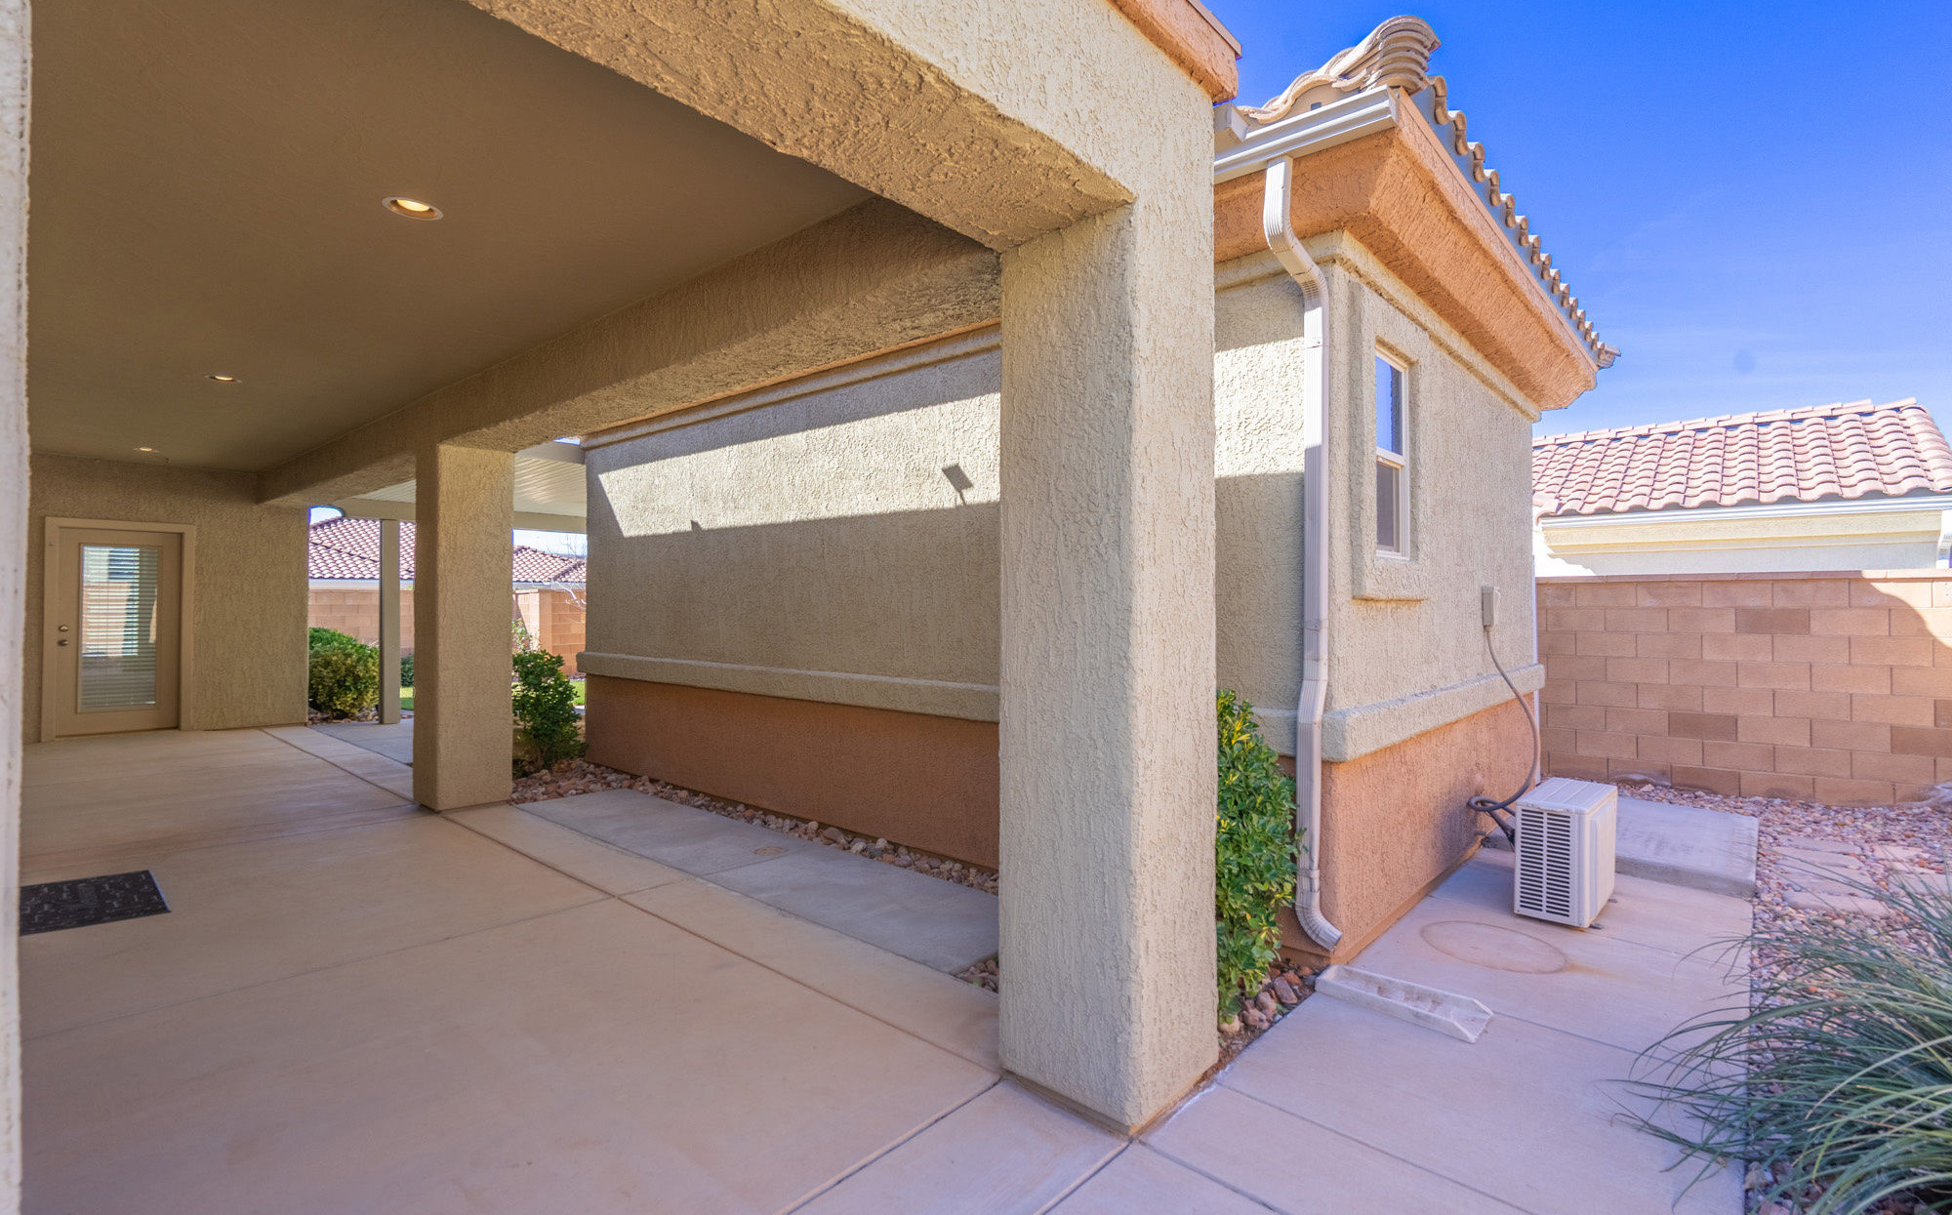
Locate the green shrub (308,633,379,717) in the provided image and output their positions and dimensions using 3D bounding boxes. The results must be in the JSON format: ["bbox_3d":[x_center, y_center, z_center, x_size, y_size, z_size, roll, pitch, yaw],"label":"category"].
[{"bbox_3d":[-7.850,0.840,10.750,1.000,0.920,1.000,0,0,41],"label":"green shrub"}]

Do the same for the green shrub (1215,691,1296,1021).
[{"bbox_3d":[0.757,0.791,3.156,0.780,1.080,0.750,0,0,41],"label":"green shrub"}]

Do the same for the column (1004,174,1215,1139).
[{"bbox_3d":[0.380,0.145,2.549,0.475,2.390,0.480,0,0,41],"label":"column"}]

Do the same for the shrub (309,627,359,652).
[{"bbox_3d":[-8.750,0.800,11.700,1.050,1.000,1.050,0,0,41],"label":"shrub"}]

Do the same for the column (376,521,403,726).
[{"bbox_3d":[-6.548,0.171,9.713,0.150,2.257,0.150,0,0,41],"label":"column"}]

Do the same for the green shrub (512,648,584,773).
[{"bbox_3d":[-3.533,0.858,7.076,0.700,0.970,0.700,0,0,41],"label":"green shrub"}]

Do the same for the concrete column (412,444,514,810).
[{"bbox_3d":[-3.526,0.141,5.997,0.475,2.390,0.480,0,0,41],"label":"concrete column"}]

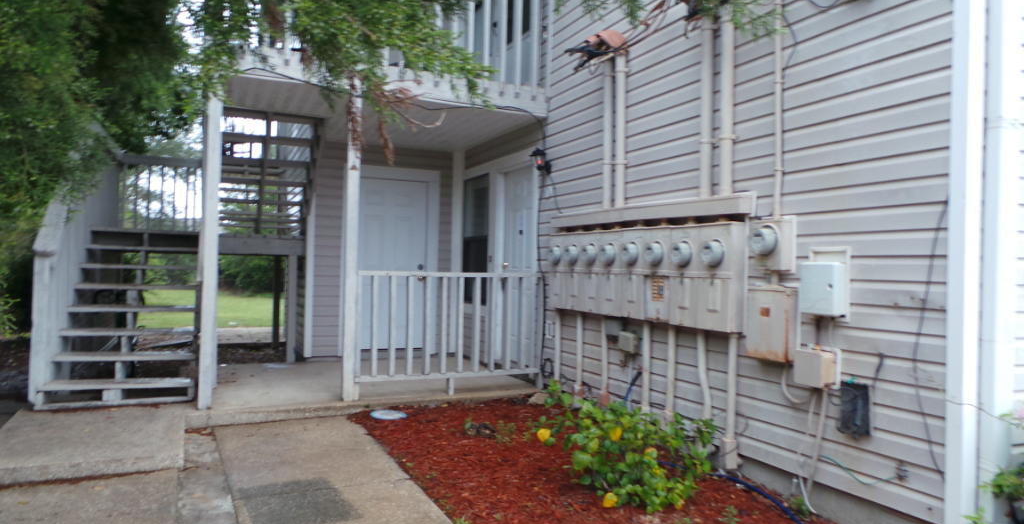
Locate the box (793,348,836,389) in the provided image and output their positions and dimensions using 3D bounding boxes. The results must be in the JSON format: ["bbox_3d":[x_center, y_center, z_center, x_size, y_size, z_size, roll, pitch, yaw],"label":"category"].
[{"bbox_3d":[1.517,0.533,3.403,0.105,0.167,0.170,1,-1,-24],"label":"box"}]

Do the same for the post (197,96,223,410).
[{"bbox_3d":[-2.361,-0.117,5.300,0.095,2.490,0.095,1,-1,-24],"label":"post"}]

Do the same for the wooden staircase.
[{"bbox_3d":[-3.595,0.392,6.423,1.110,1.490,2.330,1,-1,-24],"label":"wooden staircase"}]

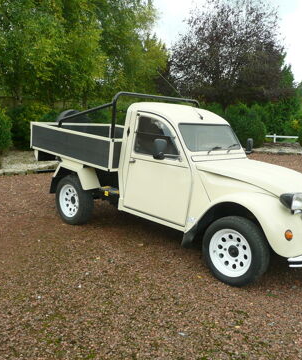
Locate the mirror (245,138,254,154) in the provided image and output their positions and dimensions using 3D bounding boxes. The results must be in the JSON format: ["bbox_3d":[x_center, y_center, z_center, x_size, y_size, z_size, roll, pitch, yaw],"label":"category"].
[{"bbox_3d":[1.216,-0.413,4.793,0.070,0.190,0.125,9,11,33],"label":"mirror"}]

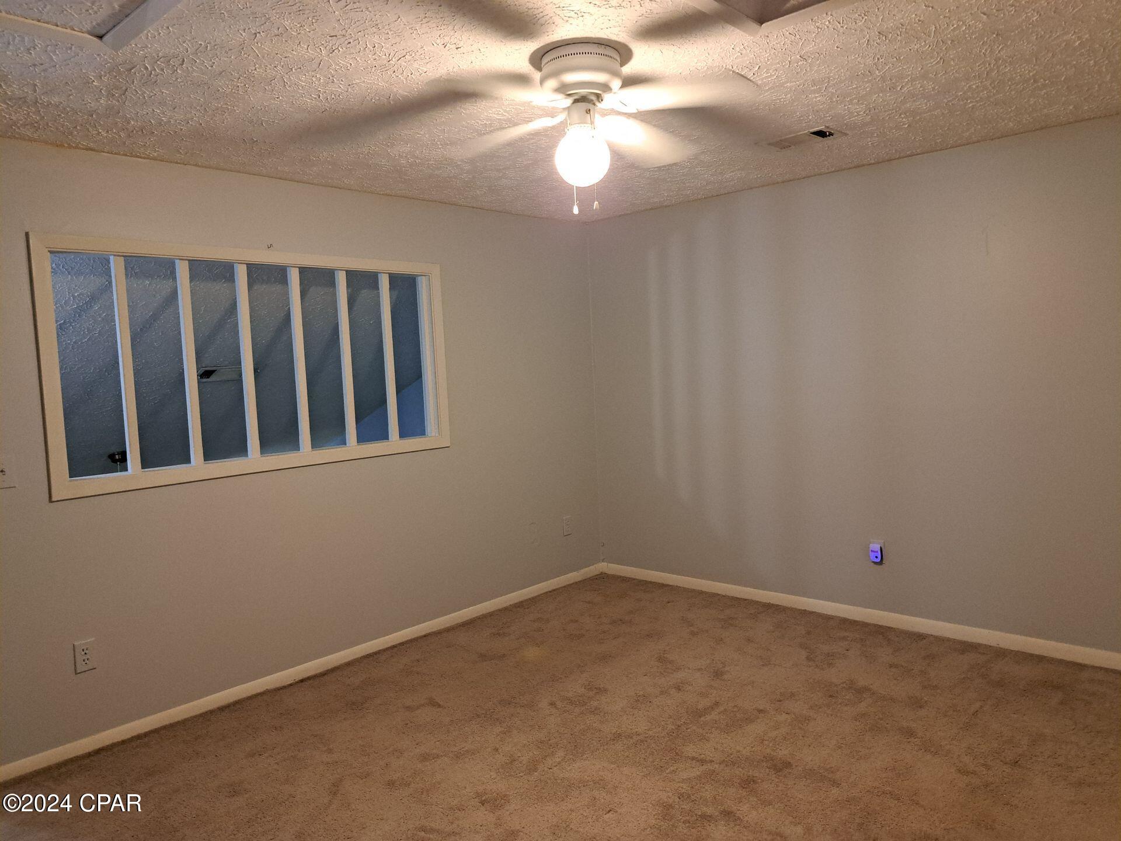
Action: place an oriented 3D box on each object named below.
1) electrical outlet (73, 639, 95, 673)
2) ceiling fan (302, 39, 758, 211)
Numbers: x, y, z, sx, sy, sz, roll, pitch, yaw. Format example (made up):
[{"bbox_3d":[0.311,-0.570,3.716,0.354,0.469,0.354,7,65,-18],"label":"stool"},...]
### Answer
[{"bbox_3d":[-1.791,0.891,2.933,0.010,0.115,0.071,1,5,43],"label":"electrical outlet"},{"bbox_3d":[0.072,-0.859,2.337,1.100,0.440,1.100,0,5,37],"label":"ceiling fan"}]

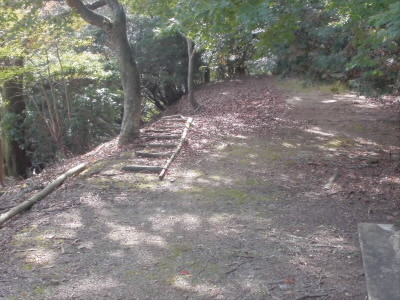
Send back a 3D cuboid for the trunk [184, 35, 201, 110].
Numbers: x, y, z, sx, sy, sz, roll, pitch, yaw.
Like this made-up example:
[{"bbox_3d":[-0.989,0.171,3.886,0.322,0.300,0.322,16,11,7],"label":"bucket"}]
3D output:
[{"bbox_3d":[-0.168,-1.738,12.700,0.330,1.700,0.310,0,6,0],"label":"trunk"}]

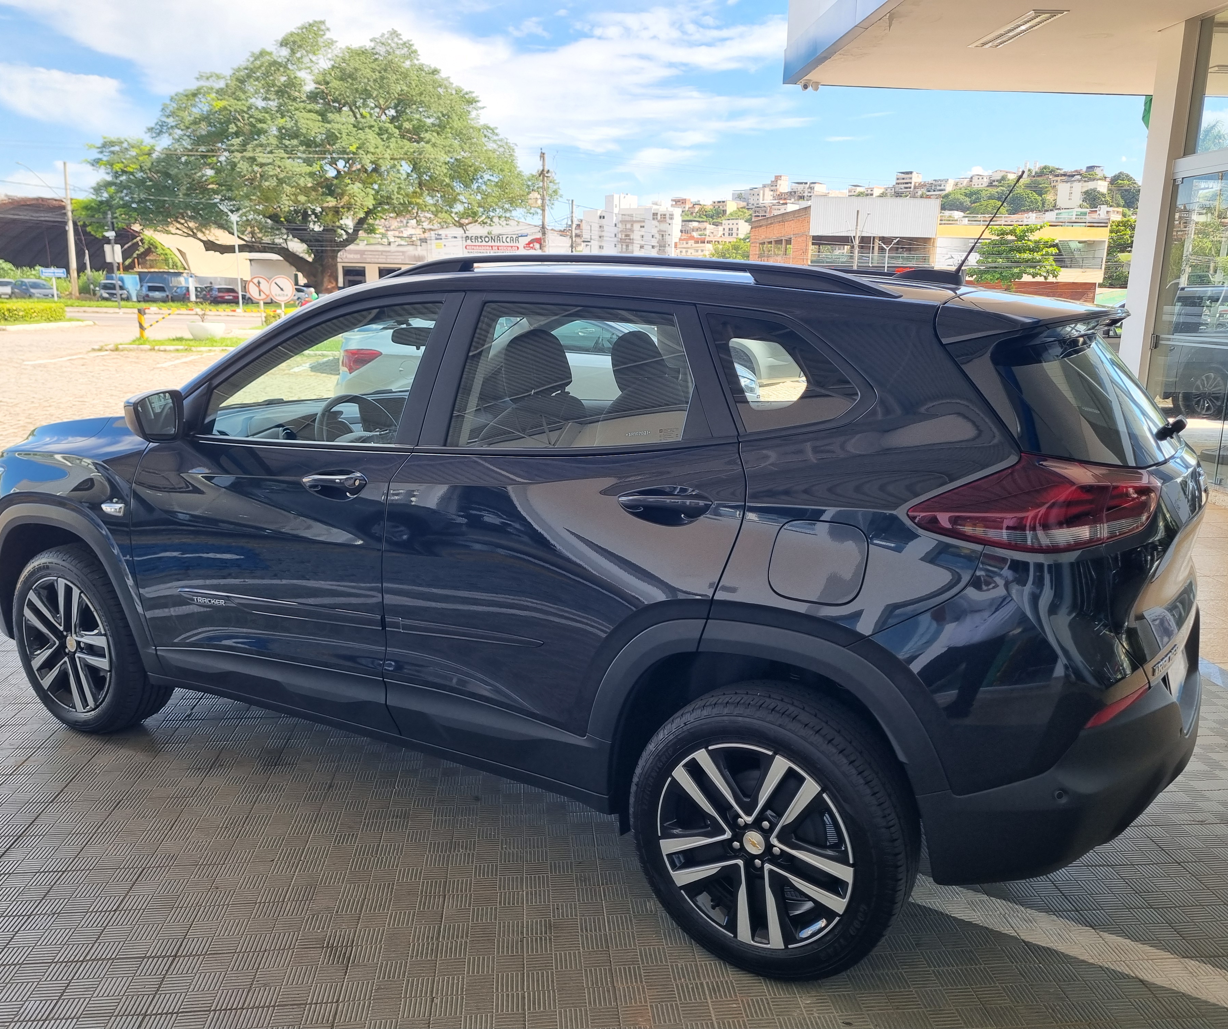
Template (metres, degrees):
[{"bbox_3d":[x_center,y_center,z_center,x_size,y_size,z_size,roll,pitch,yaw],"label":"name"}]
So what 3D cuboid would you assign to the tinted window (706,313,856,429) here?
[{"bbox_3d":[0.367,-0.305,2.266,0.380,0.300,0.050,8,-10,26],"label":"tinted window"}]

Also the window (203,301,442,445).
[{"bbox_3d":[-0.840,-0.397,2.888,0.820,0.430,0.070,8,-5,29],"label":"window"}]

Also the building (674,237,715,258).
[{"bbox_3d":[28.009,-89.874,352.002,13.500,9.236,11.000,2,12,4],"label":"building"}]

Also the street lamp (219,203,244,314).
[{"bbox_3d":[-21.572,-14.543,58.506,1.600,6.030,0.350,-3,12,-20],"label":"street lamp"}]

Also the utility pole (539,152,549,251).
[{"bbox_3d":[-4.759,-19.215,69.136,0.400,10.000,0.400,-1,13,-4],"label":"utility pole"}]

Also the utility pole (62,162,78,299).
[{"bbox_3d":[-37.143,-19.301,70.512,0.380,9.146,0.380,-5,13,-27],"label":"utility pole"}]

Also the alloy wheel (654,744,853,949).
[{"bbox_3d":[0.352,0.733,2.394,0.472,0.472,0.175,8,14,29],"label":"alloy wheel"}]

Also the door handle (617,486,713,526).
[{"bbox_3d":[0.114,-0.020,2.257,0.235,0.080,0.055,8,15,29],"label":"door handle"}]

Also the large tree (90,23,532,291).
[{"bbox_3d":[-20.861,-24.212,71.955,29.500,18.000,27.000,-3,14,-15],"label":"large tree"}]

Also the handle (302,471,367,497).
[{"bbox_3d":[-0.742,-0.081,2.783,0.235,0.075,0.060,8,13,29],"label":"handle"}]

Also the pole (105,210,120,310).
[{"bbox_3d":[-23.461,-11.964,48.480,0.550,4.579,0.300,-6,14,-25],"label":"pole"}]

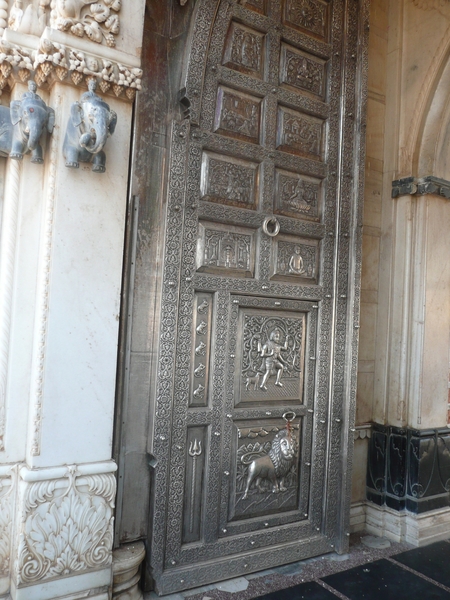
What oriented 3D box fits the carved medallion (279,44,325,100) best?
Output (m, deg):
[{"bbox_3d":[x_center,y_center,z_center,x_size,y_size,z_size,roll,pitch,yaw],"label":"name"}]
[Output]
[{"bbox_3d":[0.516,-1.474,3.140,0.373,0.285,0.045,4,-3,-29],"label":"carved medallion"}]

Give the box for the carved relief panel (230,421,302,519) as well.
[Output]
[{"bbox_3d":[0.263,1.018,2.948,0.500,0.558,0.070,4,-3,-29],"label":"carved relief panel"}]

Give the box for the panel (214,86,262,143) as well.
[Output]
[{"bbox_3d":[0.086,-1.103,2.889,0.301,0.282,0.045,4,-3,-29],"label":"panel"}]

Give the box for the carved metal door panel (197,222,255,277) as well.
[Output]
[{"bbox_3d":[0.021,-0.288,2.835,0.384,0.286,0.045,4,-3,-29],"label":"carved metal door panel"}]

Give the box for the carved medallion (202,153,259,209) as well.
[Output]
[{"bbox_3d":[0.036,-0.698,2.852,0.370,0.280,0.045,4,-3,-29],"label":"carved medallion"}]

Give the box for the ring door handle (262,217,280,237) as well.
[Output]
[{"bbox_3d":[0.287,-0.442,2.961,0.118,0.118,0.035,4,-3,-29],"label":"ring door handle"}]

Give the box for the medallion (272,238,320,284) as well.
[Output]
[{"bbox_3d":[0.458,-0.256,3.083,0.377,0.286,0.045,4,-3,-29],"label":"medallion"}]

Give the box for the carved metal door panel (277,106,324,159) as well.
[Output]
[{"bbox_3d":[0.494,-1.068,3.119,0.368,0.281,0.045,4,-3,-29],"label":"carved metal door panel"}]

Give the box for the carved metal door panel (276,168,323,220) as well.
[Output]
[{"bbox_3d":[0.475,-0.666,3.101,0.373,0.286,0.045,4,-3,-29],"label":"carved metal door panel"}]

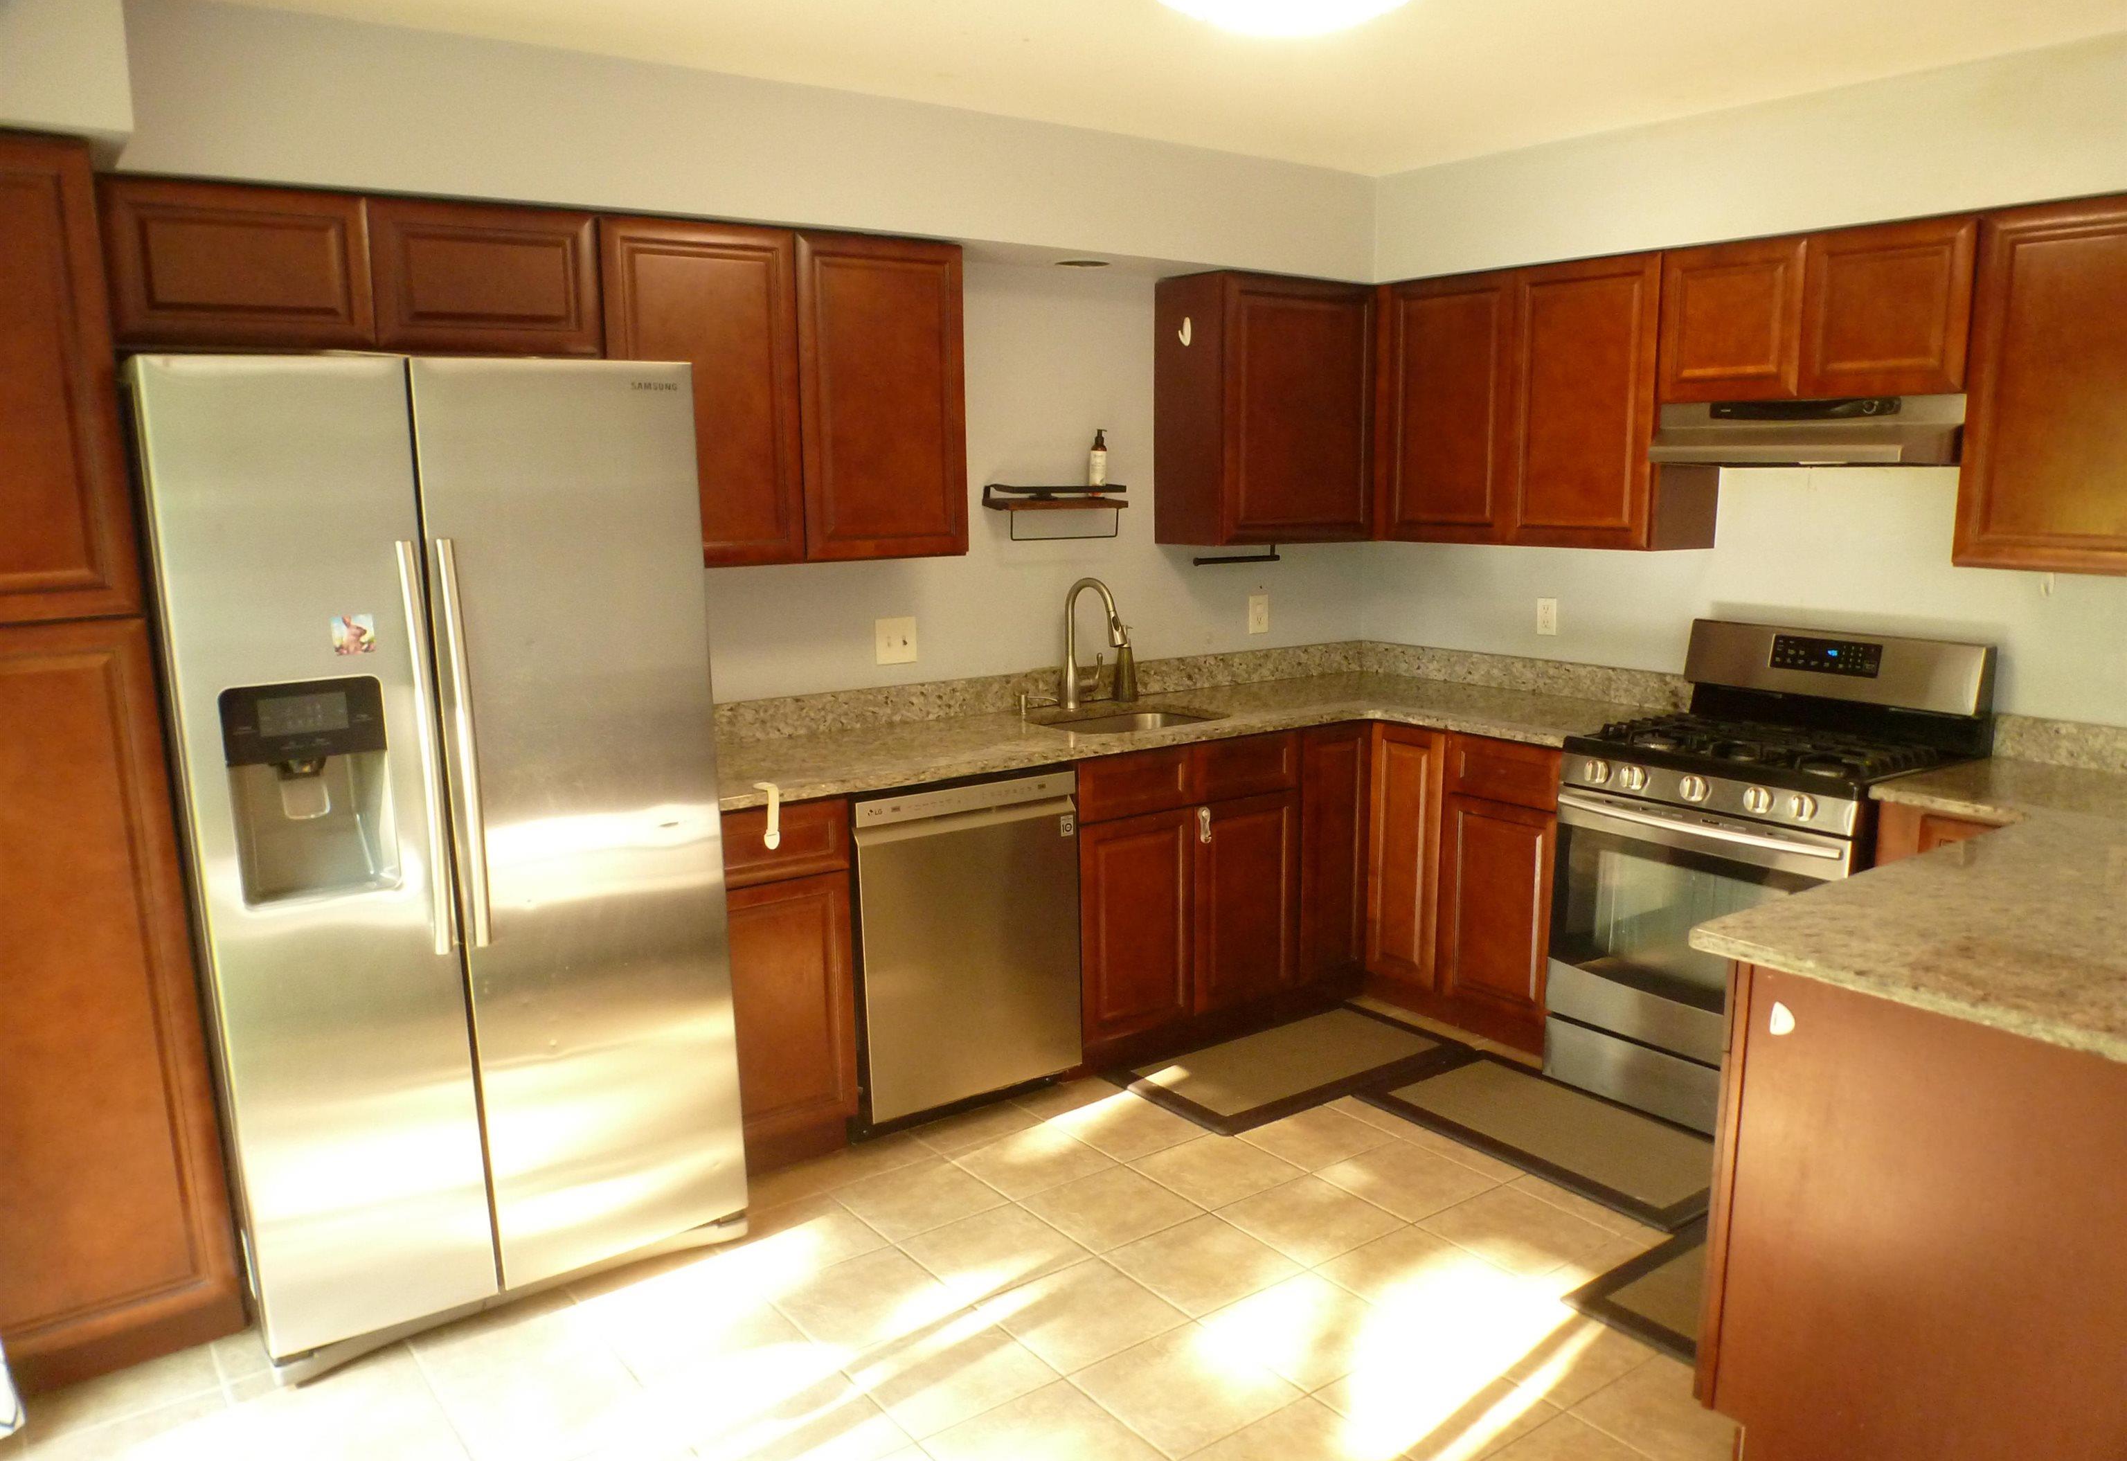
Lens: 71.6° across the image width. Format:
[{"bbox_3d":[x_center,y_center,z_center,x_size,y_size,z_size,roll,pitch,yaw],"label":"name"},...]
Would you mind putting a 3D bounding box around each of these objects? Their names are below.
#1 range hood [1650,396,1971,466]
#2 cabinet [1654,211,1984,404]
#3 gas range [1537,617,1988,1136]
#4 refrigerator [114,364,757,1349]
[{"bbox_3d":[1.805,-0.718,3.539,0.450,0.150,0.745,-8,12,-34],"label":"range hood"},{"bbox_3d":[1.889,-1.004,3.599,0.320,0.395,0.764,-7,12,-35],"label":"cabinet"},{"bbox_3d":[1.744,0.366,3.735,0.663,1.190,0.764,-7,12,-35],"label":"gas range"},{"bbox_3d":[-1.260,0.194,3.033,0.905,1.790,0.780,-8,12,-34],"label":"refrigerator"}]

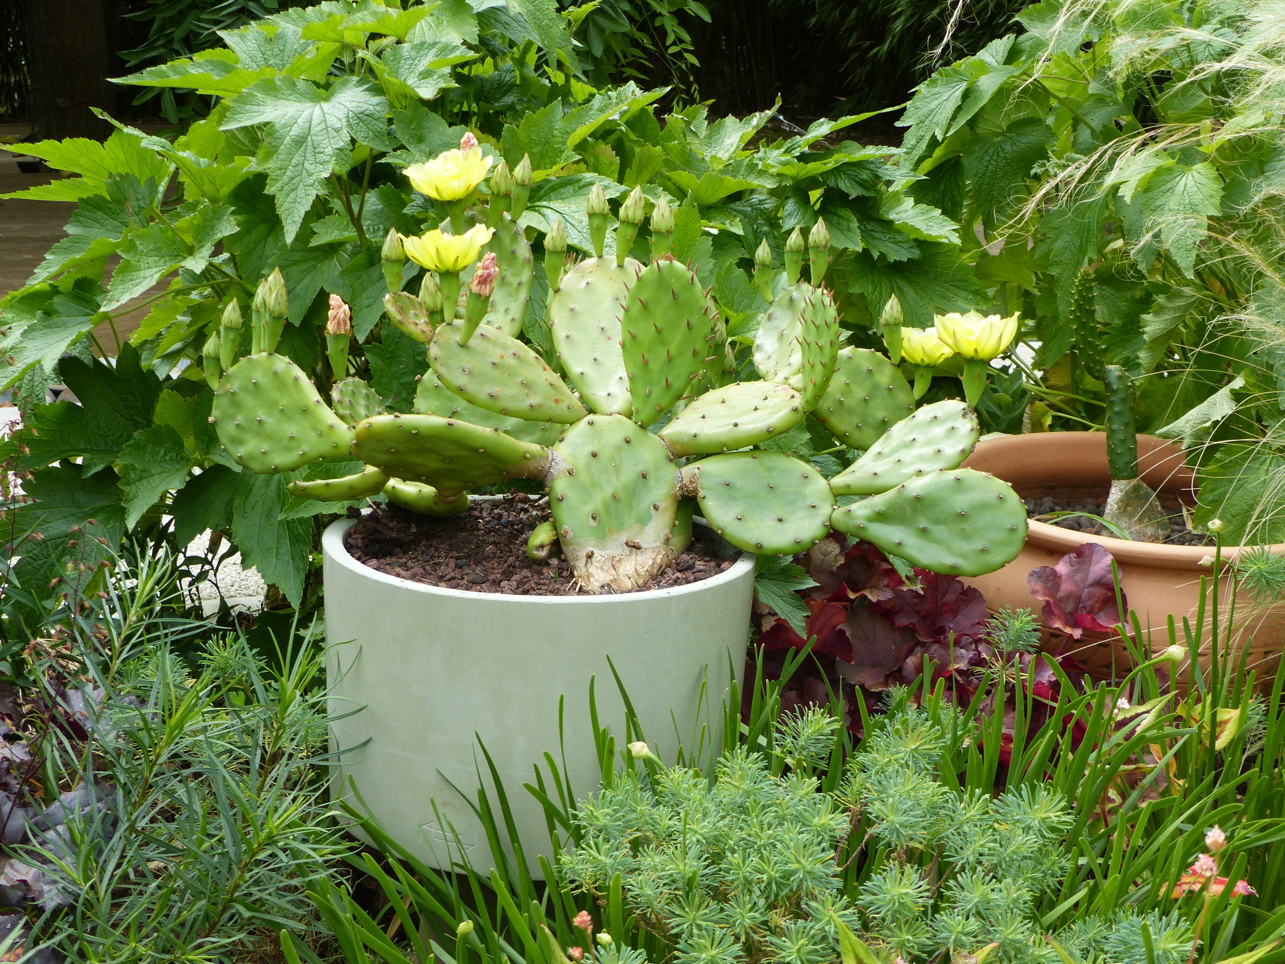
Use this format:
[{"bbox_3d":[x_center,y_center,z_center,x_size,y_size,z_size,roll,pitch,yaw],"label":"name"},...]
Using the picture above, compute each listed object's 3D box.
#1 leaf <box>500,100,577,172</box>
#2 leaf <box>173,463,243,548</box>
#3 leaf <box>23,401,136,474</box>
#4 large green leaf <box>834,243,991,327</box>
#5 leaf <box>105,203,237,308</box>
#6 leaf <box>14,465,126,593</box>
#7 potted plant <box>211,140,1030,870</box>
[{"bbox_3d":[-0.109,-0.362,2.180,0.078,0.071,0.060,1,12,0],"label":"leaf"},{"bbox_3d":[-0.423,0.023,2.020,0.061,0.076,0.050,1,12,0],"label":"leaf"},{"bbox_3d":[-0.547,-0.043,2.020,0.101,0.068,0.060,1,12,0],"label":"leaf"},{"bbox_3d":[0.269,-0.196,2.080,0.151,0.078,0.060,1,12,0],"label":"large green leaf"},{"bbox_3d":[-0.457,-0.220,2.020,0.119,0.095,0.080,1,12,0],"label":"leaf"},{"bbox_3d":[-0.544,0.045,1.980,0.097,0.117,0.060,1,12,0],"label":"leaf"},{"bbox_3d":[-0.019,0.004,1.720,0.650,0.565,0.400,1,12,0],"label":"potted plant"}]

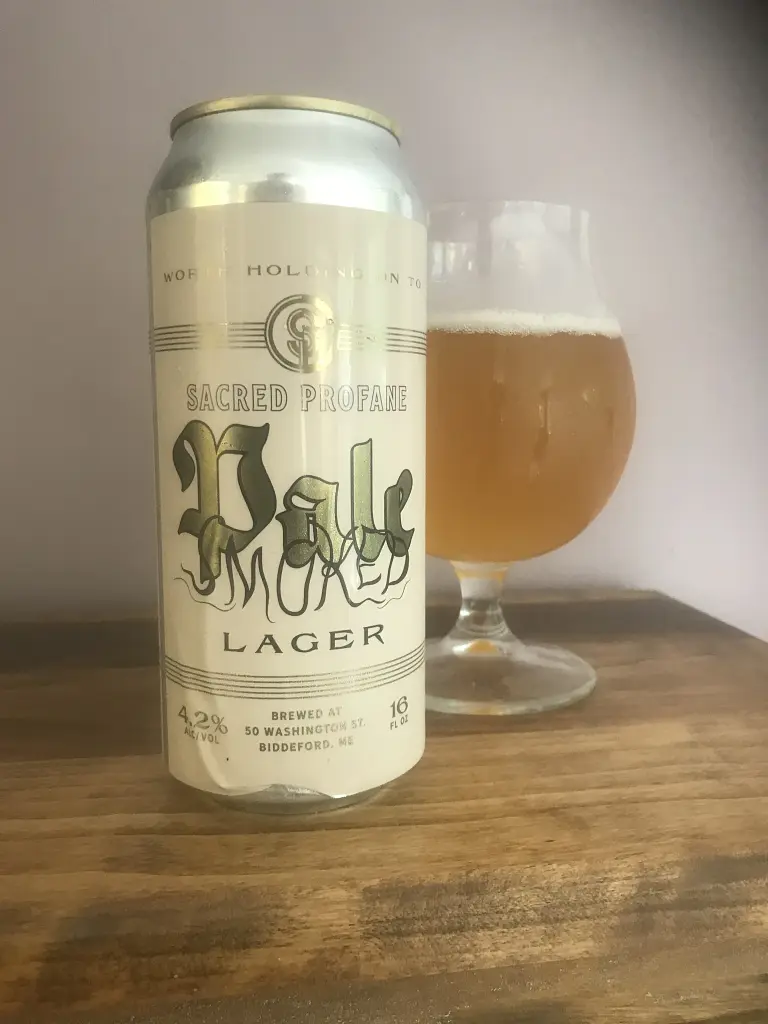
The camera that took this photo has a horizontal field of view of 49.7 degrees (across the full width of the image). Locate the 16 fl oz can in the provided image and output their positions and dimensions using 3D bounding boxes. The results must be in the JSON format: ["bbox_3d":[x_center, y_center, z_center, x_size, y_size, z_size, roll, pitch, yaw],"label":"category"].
[{"bbox_3d":[-0.023,-0.011,0.206,0.066,0.158,0.066,0,7,0],"label":"16 fl oz can"}]

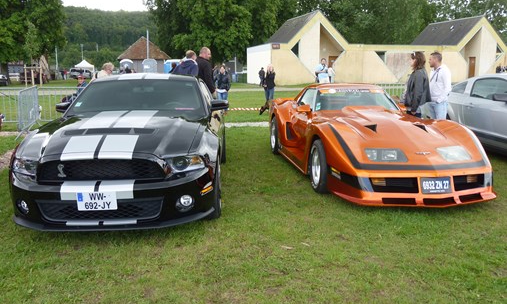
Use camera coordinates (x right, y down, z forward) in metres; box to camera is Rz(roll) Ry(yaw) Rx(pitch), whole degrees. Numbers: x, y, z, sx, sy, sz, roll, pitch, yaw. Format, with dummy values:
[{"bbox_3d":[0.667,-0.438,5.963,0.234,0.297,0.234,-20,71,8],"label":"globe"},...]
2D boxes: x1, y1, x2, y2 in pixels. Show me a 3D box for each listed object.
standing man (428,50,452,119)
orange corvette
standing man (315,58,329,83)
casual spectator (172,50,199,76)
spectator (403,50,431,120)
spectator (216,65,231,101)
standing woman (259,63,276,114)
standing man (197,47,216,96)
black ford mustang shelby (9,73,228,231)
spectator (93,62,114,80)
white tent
[{"bbox_3d":[3.093,-0.773,7.683,0.380,1.800,0.500,-4,11,-21],"label":"standing man"},{"bbox_3d":[1.538,-0.333,6.882,1.930,1.200,4.630,-1,11,-10],"label":"orange corvette"},{"bbox_3d":[2.239,-2.150,15.057,0.550,1.780,0.420,0,11,-6],"label":"standing man"},{"bbox_3d":[-1.315,-1.051,8.962,0.550,1.790,0.400,4,11,17],"label":"casual spectator"},{"bbox_3d":[2.586,-0.685,7.294,0.400,1.760,0.480,5,12,24],"label":"spectator"},{"bbox_3d":[-0.982,-2.076,14.874,0.480,1.640,0.320,1,11,0],"label":"spectator"},{"bbox_3d":[0.475,-2.002,14.580,0.480,1.630,0.500,0,11,-3],"label":"standing woman"},{"bbox_3d":[-0.893,-1.011,8.663,0.550,1.830,0.420,10,14,40],"label":"standing man"},{"bbox_3d":[-1.347,-0.266,5.878,1.910,1.380,4.760,0,11,-3],"label":"black ford mustang shelby"},{"bbox_3d":[-3.012,-1.011,9.176,0.400,1.600,0.500,7,12,30],"label":"spectator"},{"bbox_3d":[-25.299,-12.275,67.948,3.000,3.100,3.000,-1,11,-8],"label":"white tent"}]

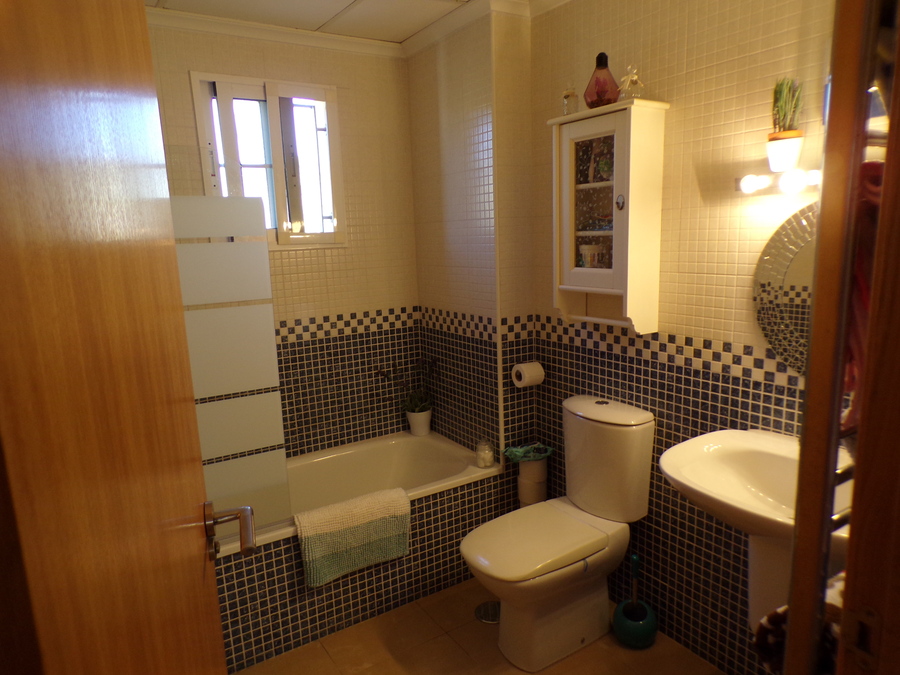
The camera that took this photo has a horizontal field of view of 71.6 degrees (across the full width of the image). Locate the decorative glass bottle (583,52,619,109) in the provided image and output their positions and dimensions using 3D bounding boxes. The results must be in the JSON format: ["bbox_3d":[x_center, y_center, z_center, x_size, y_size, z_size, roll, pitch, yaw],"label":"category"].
[{"bbox_3d":[0.497,-0.838,2.048,0.116,0.187,0.118,-2,10,0],"label":"decorative glass bottle"}]

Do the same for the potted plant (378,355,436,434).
[{"bbox_3d":[-0.211,0.293,3.014,0.270,0.385,0.180,-8,12,-32],"label":"potted plant"}]

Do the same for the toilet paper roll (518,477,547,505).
[{"bbox_3d":[0.319,0.598,2.431,0.113,0.104,0.113,-2,10,0],"label":"toilet paper roll"}]

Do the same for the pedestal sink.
[{"bbox_3d":[0.840,0.746,1.605,0.480,0.850,0.630,-8,12,-32],"label":"pedestal sink"}]

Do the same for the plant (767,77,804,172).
[{"bbox_3d":[0.867,-0.549,1.615,0.098,0.232,0.100,-8,12,-32],"label":"plant"}]

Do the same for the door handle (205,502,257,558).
[{"bbox_3d":[-0.329,0.286,0.937,0.066,0.054,0.135,-5,11,-18],"label":"door handle"}]

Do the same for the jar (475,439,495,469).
[{"bbox_3d":[0.146,0.487,2.652,0.080,0.114,0.080,-2,10,0],"label":"jar"}]

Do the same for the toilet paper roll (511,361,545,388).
[{"bbox_3d":[0.320,0.150,2.565,0.106,0.104,0.104,-8,12,-32],"label":"toilet paper roll"}]

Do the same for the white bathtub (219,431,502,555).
[{"bbox_3d":[-0.644,0.820,2.525,1.660,0.450,0.690,-8,12,-32],"label":"white bathtub"}]

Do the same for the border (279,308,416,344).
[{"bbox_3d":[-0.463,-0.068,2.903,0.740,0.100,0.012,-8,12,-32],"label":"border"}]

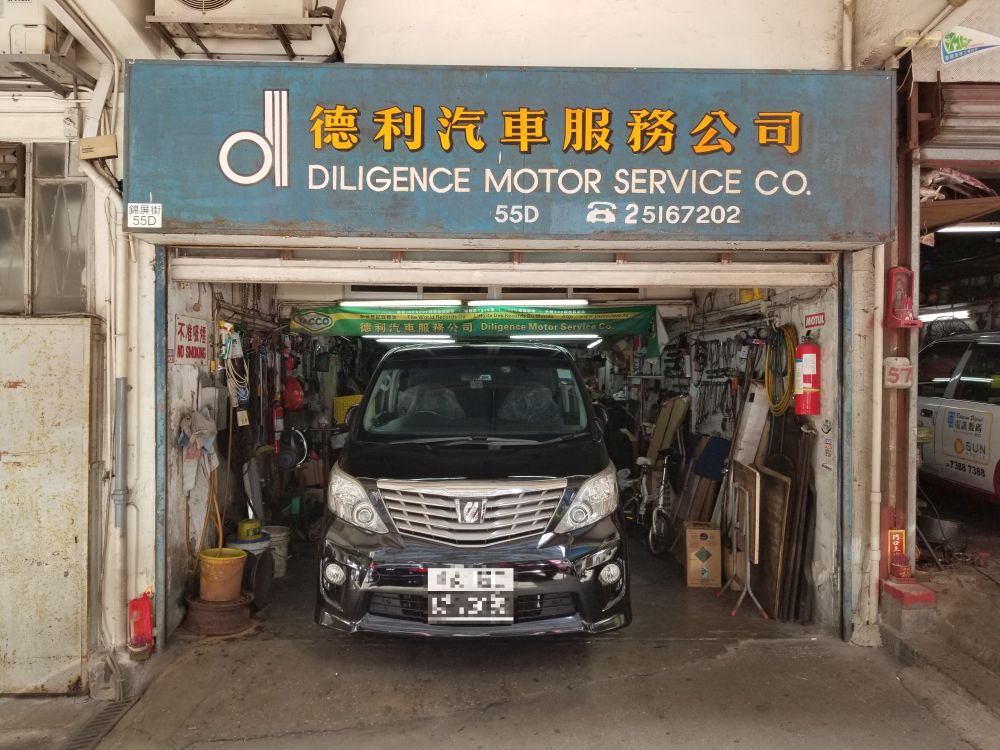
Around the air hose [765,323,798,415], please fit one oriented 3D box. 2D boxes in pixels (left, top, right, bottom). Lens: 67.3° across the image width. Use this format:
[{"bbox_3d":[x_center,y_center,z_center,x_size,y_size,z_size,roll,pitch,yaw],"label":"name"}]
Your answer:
[{"bbox_3d":[1.990,-0.045,5.320,0.130,0.655,0.360,0,0,0],"label":"air hose"}]

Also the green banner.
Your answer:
[{"bbox_3d":[-0.280,-0.532,7.400,3.600,0.310,0.050,0,0,0],"label":"green banner"}]

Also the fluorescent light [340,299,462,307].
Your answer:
[{"bbox_3d":[-0.970,-0.714,7.400,1.200,0.080,0.080,0,0,0],"label":"fluorescent light"}]

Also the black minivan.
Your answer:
[{"bbox_3d":[-0.155,0.700,6.470,1.840,1.900,4.860,0,0,0],"label":"black minivan"}]

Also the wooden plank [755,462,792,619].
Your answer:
[{"bbox_3d":[1.930,1.170,5.450,0.035,0.945,0.820,6,0,3],"label":"wooden plank"}]

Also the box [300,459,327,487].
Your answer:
[{"bbox_3d":[-1.815,0.957,7.270,0.270,0.260,0.280,0,0,-11],"label":"box"}]

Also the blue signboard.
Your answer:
[{"bbox_3d":[0.053,-1.244,4.240,4.330,0.965,0.100,0,0,-1],"label":"blue signboard"}]

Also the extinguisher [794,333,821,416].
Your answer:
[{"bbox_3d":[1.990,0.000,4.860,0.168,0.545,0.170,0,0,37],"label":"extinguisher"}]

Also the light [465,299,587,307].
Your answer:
[{"bbox_3d":[0.272,-0.714,7.400,1.200,0.080,0.080,0,0,0],"label":"light"}]

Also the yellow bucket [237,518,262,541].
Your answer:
[{"bbox_3d":[-1.835,1.133,5.500,0.187,0.130,0.187,0,0,0],"label":"yellow bucket"}]

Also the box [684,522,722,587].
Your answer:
[{"bbox_3d":[1.574,1.400,5.850,0.255,0.437,0.270,0,0,6],"label":"box"}]

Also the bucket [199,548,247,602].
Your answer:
[{"bbox_3d":[-1.820,1.312,4.920,0.315,0.310,0.315,0,0,0],"label":"bucket"}]

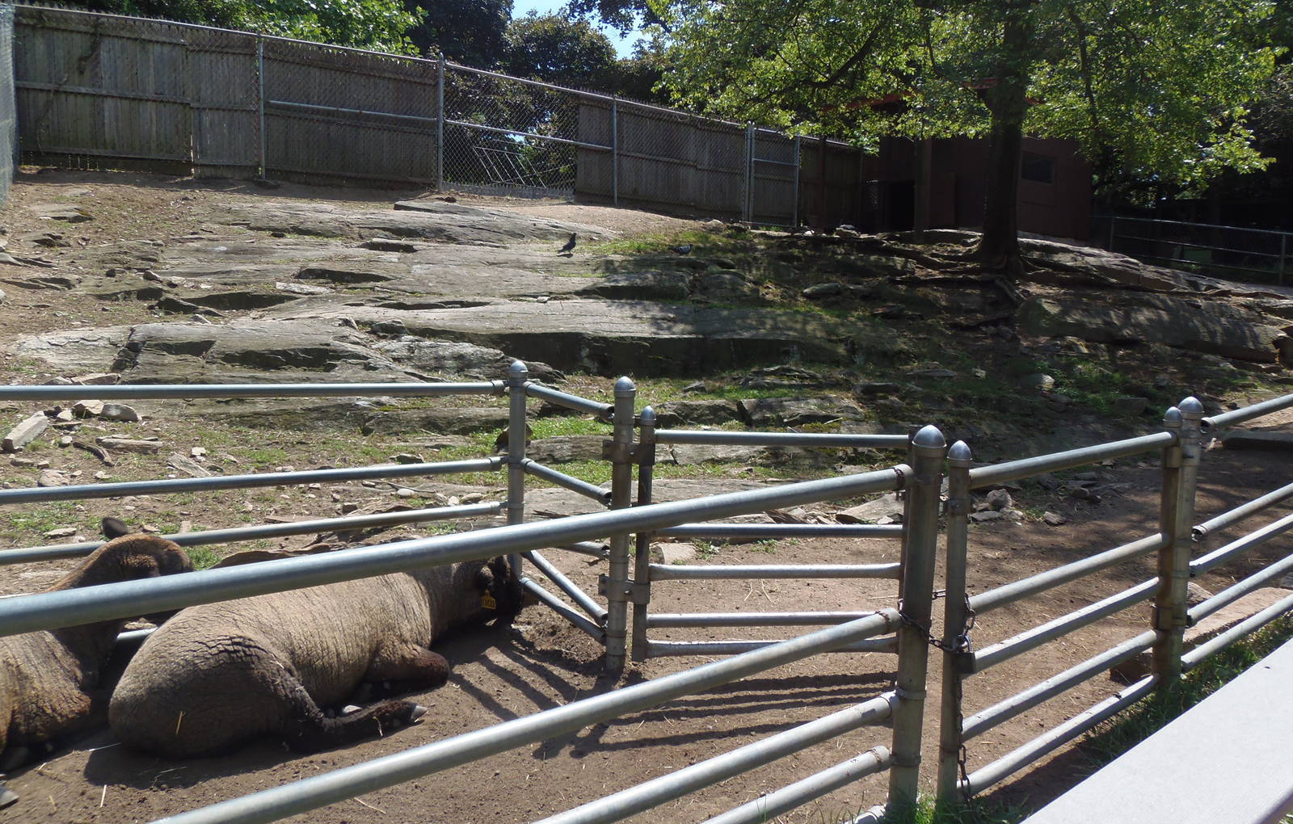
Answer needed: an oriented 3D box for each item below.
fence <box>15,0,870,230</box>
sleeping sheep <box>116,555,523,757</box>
[{"bbox_3d":[-1.216,-4.382,15.269,15.861,2.150,0.180,-4,9,-38],"label":"fence"},{"bbox_3d":[-1.057,0.766,3.278,1.460,0.470,0.650,-4,9,-38],"label":"sleeping sheep"}]

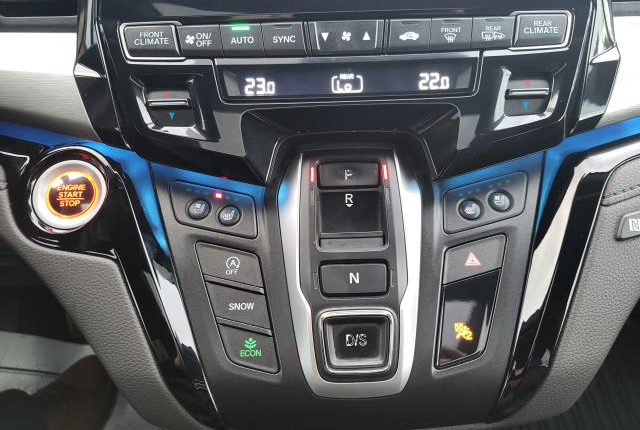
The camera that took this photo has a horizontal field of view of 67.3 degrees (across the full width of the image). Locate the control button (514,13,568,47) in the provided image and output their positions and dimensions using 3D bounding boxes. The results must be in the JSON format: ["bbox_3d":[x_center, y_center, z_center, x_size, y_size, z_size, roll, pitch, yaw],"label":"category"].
[{"bbox_3d":[0.127,-0.107,0.281,0.028,0.018,0.012,-2,14,0],"label":"control button"}]

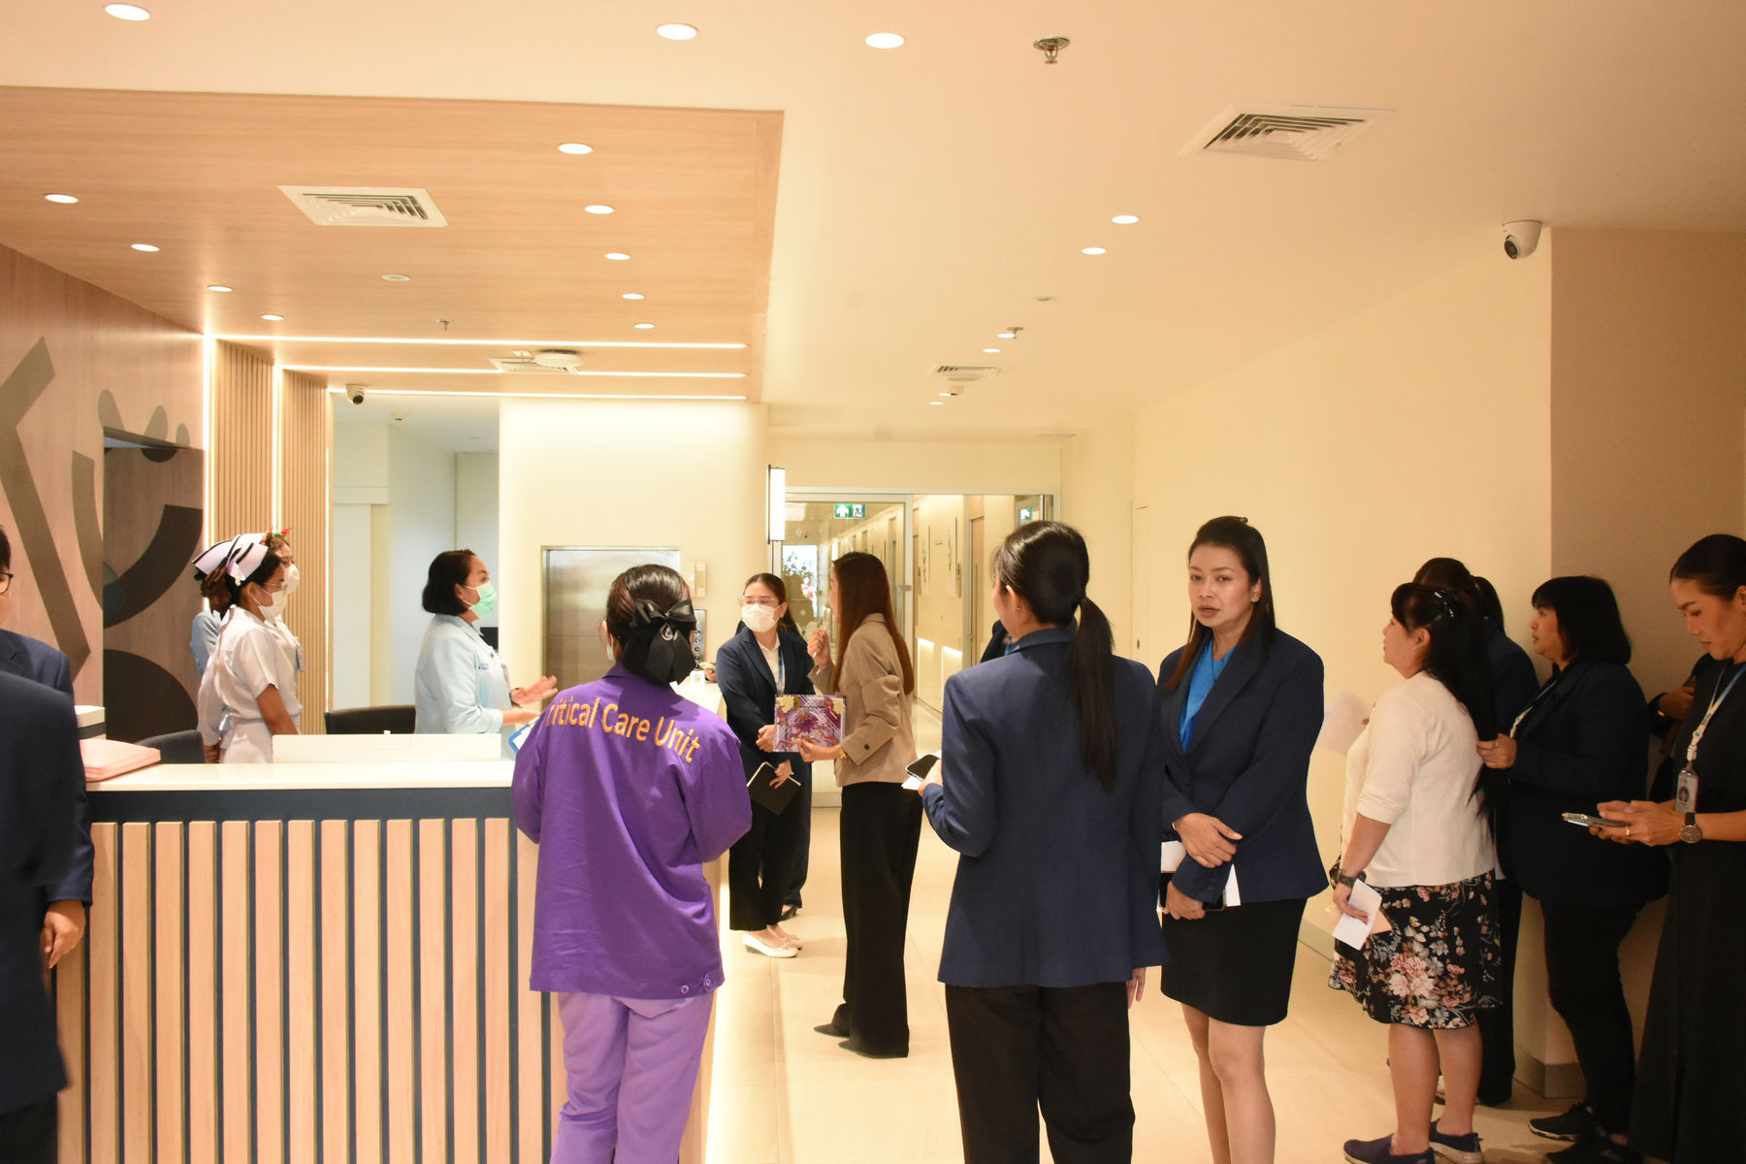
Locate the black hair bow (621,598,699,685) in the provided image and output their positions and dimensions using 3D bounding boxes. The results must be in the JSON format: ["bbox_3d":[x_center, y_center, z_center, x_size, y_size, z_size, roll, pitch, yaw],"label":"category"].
[{"bbox_3d":[-0.421,0.117,2.900,0.145,0.175,0.090,0,0,-26],"label":"black hair bow"}]

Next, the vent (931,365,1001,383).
[{"bbox_3d":[0.467,-1.050,7.220,0.365,0.030,0.365,0,0,-5],"label":"vent"}]

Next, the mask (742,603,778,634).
[{"bbox_3d":[-0.472,0.151,6.060,0.150,0.125,0.085,0,0,22],"label":"mask"}]

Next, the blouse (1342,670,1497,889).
[{"bbox_3d":[1.442,0.517,3.840,0.360,0.560,0.450,0,0,20],"label":"blouse"}]

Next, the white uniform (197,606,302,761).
[{"bbox_3d":[-2.178,0.321,5.100,0.340,0.500,0.420,0,0,-26],"label":"white uniform"}]

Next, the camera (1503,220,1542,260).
[{"bbox_3d":[1.892,-0.994,4.240,0.115,0.100,0.110,0,0,-6],"label":"camera"}]

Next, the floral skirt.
[{"bbox_3d":[1.442,0.949,3.860,0.400,0.450,0.430,0,0,26],"label":"floral skirt"}]

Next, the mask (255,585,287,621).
[{"bbox_3d":[-2.223,0.084,5.400,0.090,0.130,0.140,0,0,-41],"label":"mask"}]

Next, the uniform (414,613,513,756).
[{"bbox_3d":[-1.456,0.444,5.150,0.340,0.630,0.450,0,0,3],"label":"uniform"}]

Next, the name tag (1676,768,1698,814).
[{"bbox_3d":[1.490,0.386,2.660,0.010,0.092,0.056,0,0,-22],"label":"name tag"}]

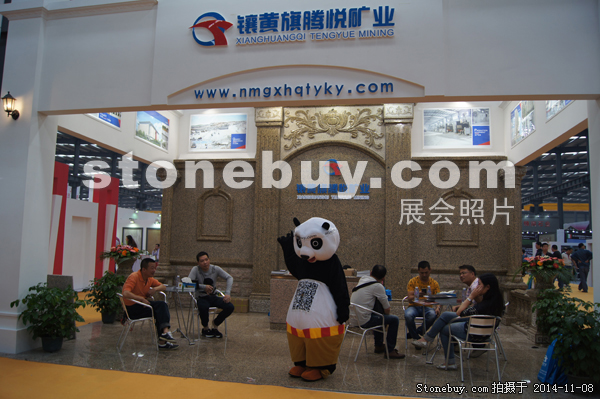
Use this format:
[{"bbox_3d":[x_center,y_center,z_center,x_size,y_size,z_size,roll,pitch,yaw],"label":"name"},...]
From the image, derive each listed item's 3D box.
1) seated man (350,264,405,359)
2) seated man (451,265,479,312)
[{"bbox_3d":[1.027,1.500,6.132,0.800,1.220,0.520,4,-6,-28],"label":"seated man"},{"bbox_3d":[2.422,1.583,6.382,0.850,1.270,0.540,1,-5,0],"label":"seated man"}]

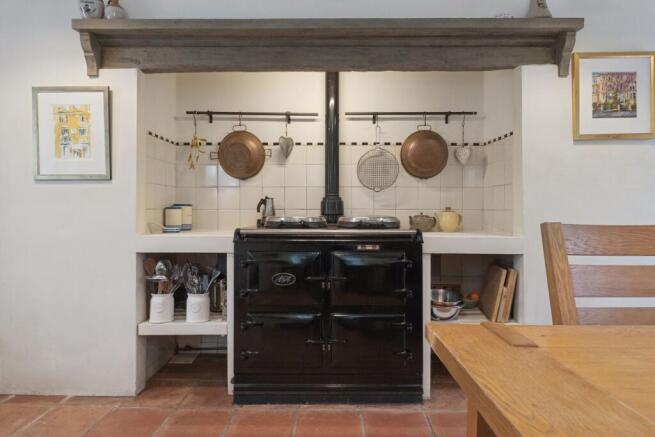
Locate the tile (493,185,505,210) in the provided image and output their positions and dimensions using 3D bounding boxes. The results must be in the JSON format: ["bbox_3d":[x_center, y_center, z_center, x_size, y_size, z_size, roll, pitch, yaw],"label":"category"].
[{"bbox_3d":[1.073,-0.123,2.382,0.010,0.150,0.150,0,1,0],"label":"tile"}]

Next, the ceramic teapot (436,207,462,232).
[{"bbox_3d":[0.805,0.007,2.520,0.172,0.170,0.130,0,1,0],"label":"ceramic teapot"}]

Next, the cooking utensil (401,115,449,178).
[{"bbox_3d":[0.647,-0.470,2.530,0.316,0.415,0.090,0,3,0],"label":"cooking utensil"}]

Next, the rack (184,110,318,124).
[{"bbox_3d":[-0.497,-0.677,2.560,0.880,0.072,0.085,0,1,0],"label":"rack"}]

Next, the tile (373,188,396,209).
[{"bbox_3d":[0.400,-0.141,2.660,0.153,0.153,0.010,0,1,0],"label":"tile"}]

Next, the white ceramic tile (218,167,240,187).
[{"bbox_3d":[-0.676,-0.292,2.630,0.150,0.150,0.010,0,1,0],"label":"white ceramic tile"}]

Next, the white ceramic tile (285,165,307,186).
[{"bbox_3d":[-0.220,-0.296,2.660,0.153,0.153,0.010,0,1,0],"label":"white ceramic tile"}]

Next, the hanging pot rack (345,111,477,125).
[{"bbox_3d":[0.577,-0.690,2.625,0.890,0.085,0.075,0,1,0],"label":"hanging pot rack"}]

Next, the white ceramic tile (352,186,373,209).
[{"bbox_3d":[0.243,-0.137,2.630,0.151,0.157,0.010,0,1,0],"label":"white ceramic tile"}]

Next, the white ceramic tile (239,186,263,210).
[{"bbox_3d":[-0.523,-0.137,2.630,0.154,0.157,0.010,0,1,0],"label":"white ceramic tile"}]

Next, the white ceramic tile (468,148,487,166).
[{"bbox_3d":[0.997,-0.430,2.605,0.146,0.132,0.010,0,1,0],"label":"white ceramic tile"}]

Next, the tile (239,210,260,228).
[{"bbox_3d":[-0.516,0.014,2.605,0.152,0.143,0.010,0,1,0],"label":"tile"}]

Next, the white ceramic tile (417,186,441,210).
[{"bbox_3d":[0.713,-0.140,2.678,0.153,0.153,0.010,0,1,0],"label":"white ceramic tile"}]

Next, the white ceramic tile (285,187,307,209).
[{"bbox_3d":[-0.214,-0.135,2.610,0.150,0.150,0.010,0,1,0],"label":"white ceramic tile"}]

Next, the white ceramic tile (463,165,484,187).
[{"bbox_3d":[1.004,-0.290,2.630,0.139,0.153,0.010,0,1,0],"label":"white ceramic tile"}]

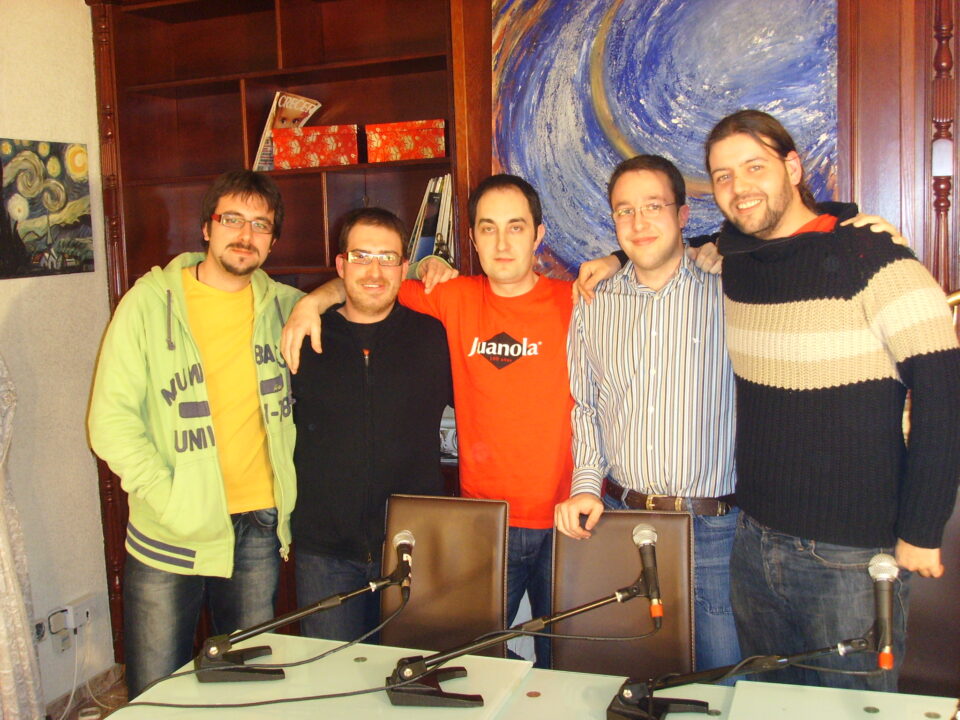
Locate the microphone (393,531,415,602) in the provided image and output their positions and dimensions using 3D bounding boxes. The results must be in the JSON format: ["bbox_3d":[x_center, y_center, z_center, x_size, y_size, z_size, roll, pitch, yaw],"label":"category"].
[{"bbox_3d":[-0.169,0.461,2.441,0.052,0.052,0.198,-2,41,-4],"label":"microphone"}]

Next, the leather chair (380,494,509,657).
[{"bbox_3d":[-0.149,0.881,2.438,0.380,1.042,0.560,0,5,19],"label":"leather chair"}]

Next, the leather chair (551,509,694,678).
[{"bbox_3d":[0.267,0.886,2.253,0.380,1.038,0.560,0,5,16],"label":"leather chair"}]

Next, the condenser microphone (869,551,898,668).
[{"bbox_3d":[0.687,0.425,1.839,0.052,0.195,0.052,-2,-19,20],"label":"condenser microphone"}]

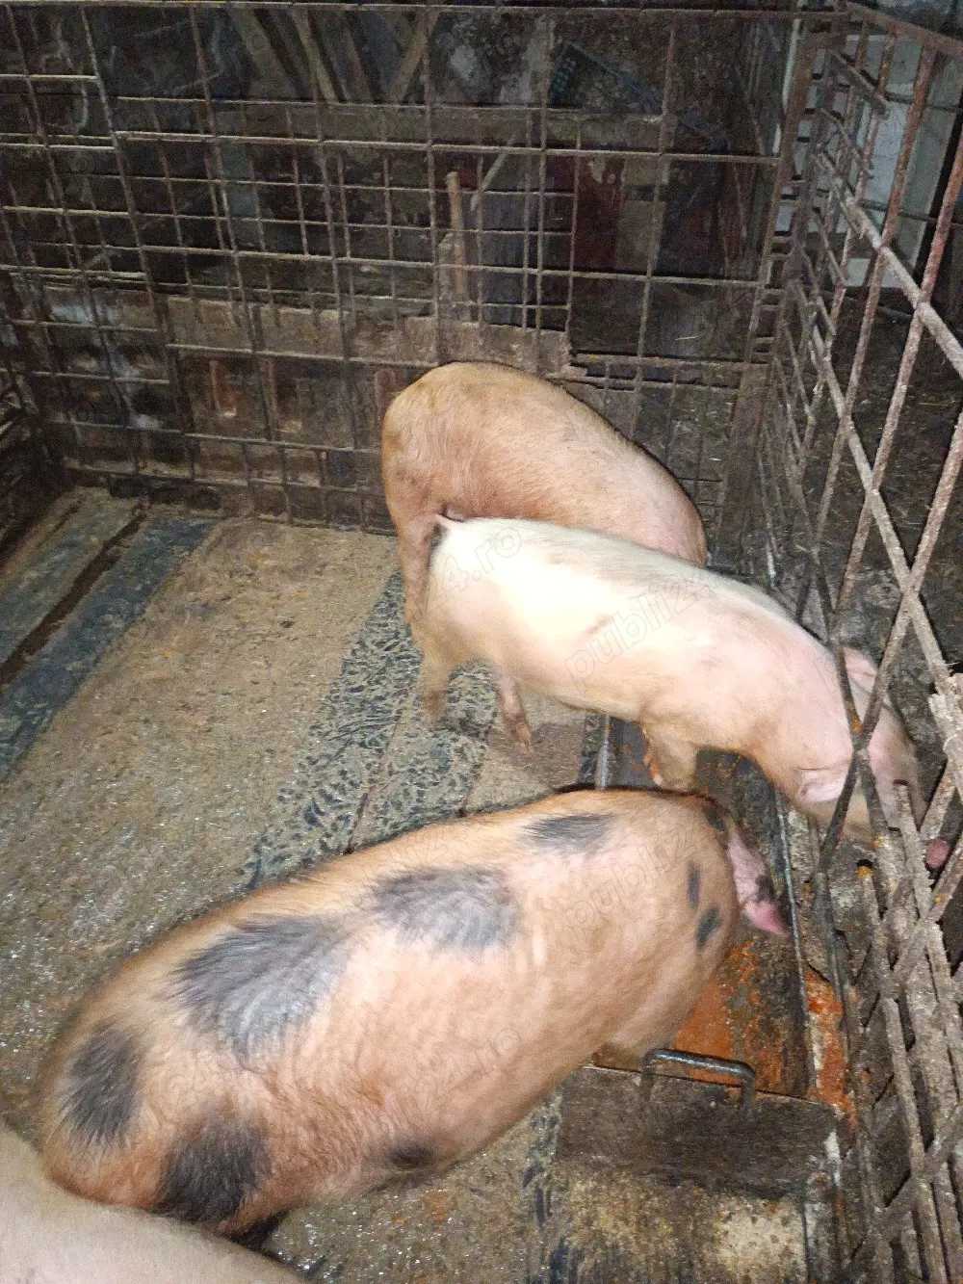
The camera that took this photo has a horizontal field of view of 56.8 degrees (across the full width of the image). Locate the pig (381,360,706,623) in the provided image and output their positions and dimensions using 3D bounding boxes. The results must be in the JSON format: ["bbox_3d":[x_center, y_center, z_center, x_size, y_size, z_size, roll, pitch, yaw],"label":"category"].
[{"bbox_3d":[0.211,-0.179,1.824,0.923,0.637,0.345,23,43,27],"label":"pig"}]

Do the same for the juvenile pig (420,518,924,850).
[{"bbox_3d":[0.338,0.079,1.576,0.910,0.533,0.305,17,41,21],"label":"juvenile pig"}]

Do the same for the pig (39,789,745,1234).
[{"bbox_3d":[0.013,0.447,1.076,0.936,0.572,0.338,-15,40,-18],"label":"pig"}]

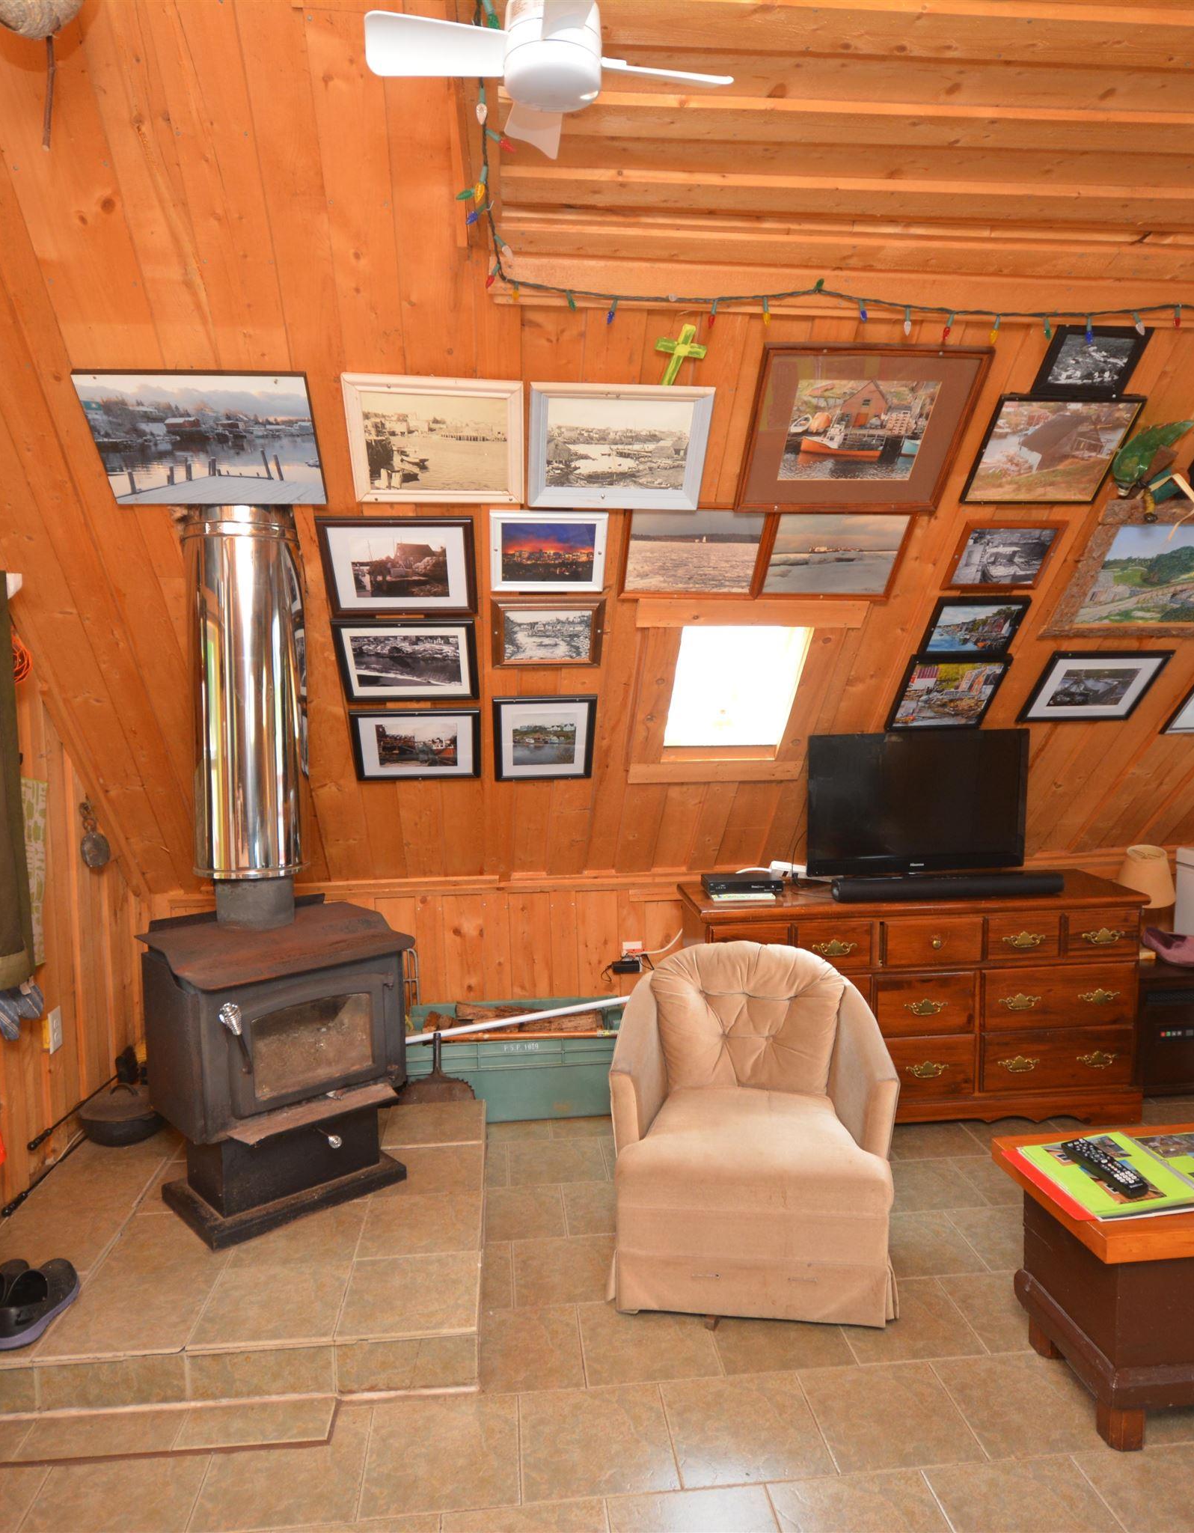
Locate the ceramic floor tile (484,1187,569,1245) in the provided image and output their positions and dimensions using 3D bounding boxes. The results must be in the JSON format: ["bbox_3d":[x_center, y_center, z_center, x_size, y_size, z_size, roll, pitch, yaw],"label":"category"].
[{"bbox_3d":[-0.249,1.273,2.900,0.267,0.010,0.300,-1,5,-5],"label":"ceramic floor tile"}]

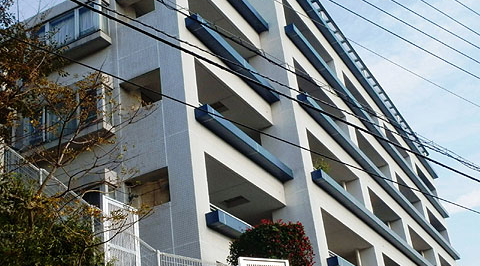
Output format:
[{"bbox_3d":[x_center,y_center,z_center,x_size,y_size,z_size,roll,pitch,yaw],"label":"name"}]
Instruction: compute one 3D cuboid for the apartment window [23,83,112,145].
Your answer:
[{"bbox_3d":[-4.743,-0.268,19.335,2.800,1.300,0.480,-19,-29,21],"label":"apartment window"}]

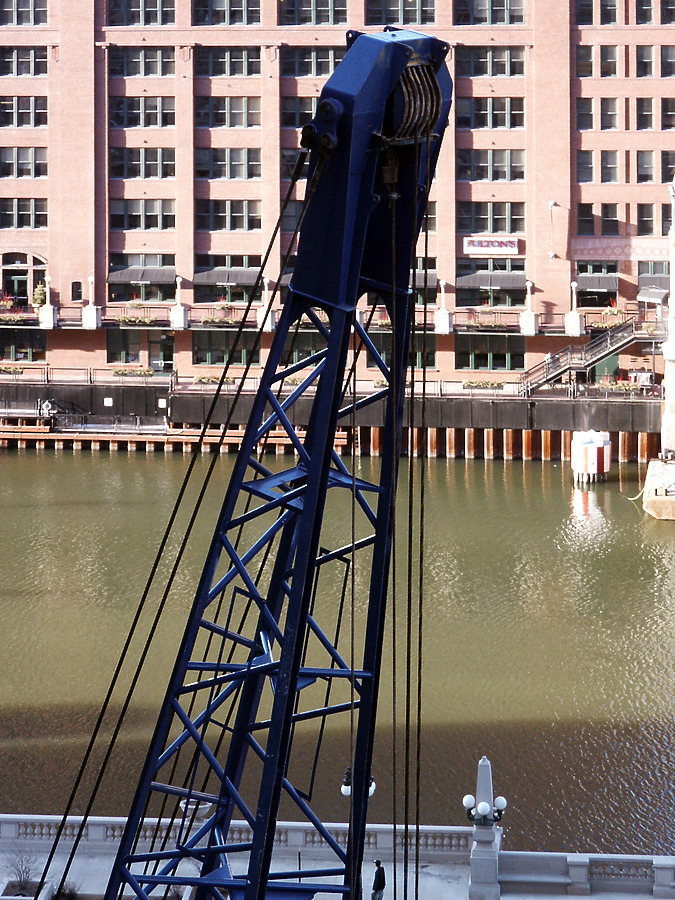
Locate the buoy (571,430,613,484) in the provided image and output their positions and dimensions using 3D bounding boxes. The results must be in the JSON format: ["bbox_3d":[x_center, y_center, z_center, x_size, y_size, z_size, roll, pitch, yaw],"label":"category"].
[{"bbox_3d":[14.896,0.381,154.000,2.400,2.750,2.400,1,12,8],"label":"buoy"}]

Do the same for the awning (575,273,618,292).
[{"bbox_3d":[16.570,-10.586,167.166,2.700,0.900,1.100,1,12,8],"label":"awning"}]

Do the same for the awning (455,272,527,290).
[{"bbox_3d":[9.858,-10.774,168.105,4.500,0.920,1.100,1,12,8],"label":"awning"}]

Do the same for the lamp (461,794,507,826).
[{"bbox_3d":[4.375,10.678,78.000,1.320,0.900,1.300,1,12,5],"label":"lamp"}]

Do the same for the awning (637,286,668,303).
[{"bbox_3d":[19.594,-9.704,163.349,1.850,0.950,1.200,4,12,20],"label":"awning"}]

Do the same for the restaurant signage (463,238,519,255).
[{"bbox_3d":[9.815,-13.031,167.908,3.500,1.100,0.300,1,12,8],"label":"restaurant signage"}]

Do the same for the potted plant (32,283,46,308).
[{"bbox_3d":[-19.435,-9.995,171.548,0.920,2.000,0.920,1,12,8],"label":"potted plant"}]

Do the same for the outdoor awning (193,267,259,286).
[{"bbox_3d":[-7.187,-11.213,170.496,4.400,0.920,1.100,1,12,8],"label":"outdoor awning"}]

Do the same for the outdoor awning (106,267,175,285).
[{"bbox_3d":[-12.719,-11.329,171.277,4.400,0.920,1.100,1,12,8],"label":"outdoor awning"}]

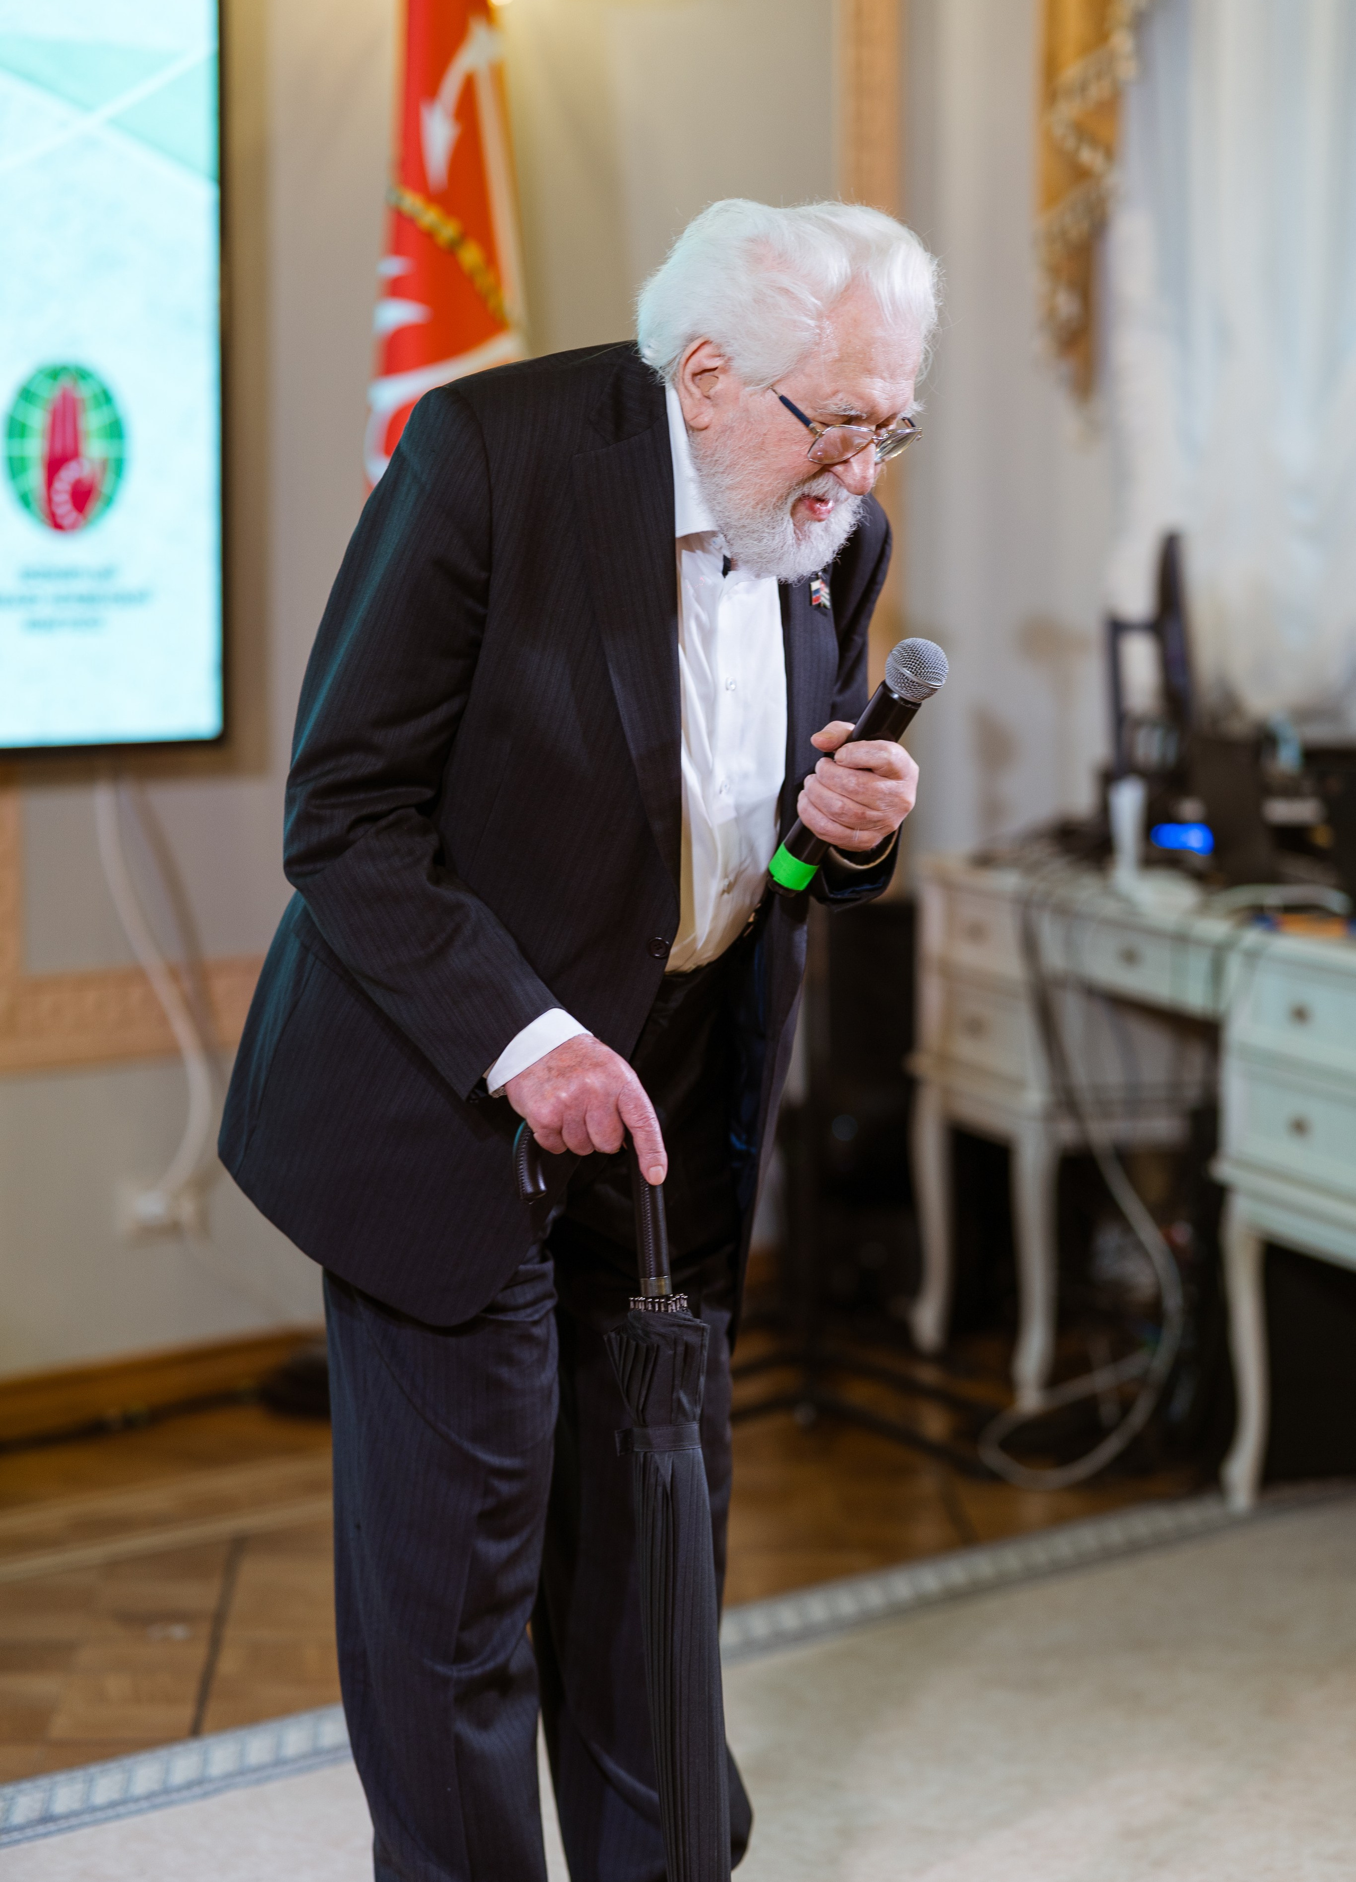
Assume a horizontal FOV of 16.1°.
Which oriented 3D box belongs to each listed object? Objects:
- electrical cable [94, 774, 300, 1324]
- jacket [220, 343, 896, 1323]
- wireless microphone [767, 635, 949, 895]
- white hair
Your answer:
[{"bbox_3d":[-0.692,0.154,6.902,0.090,0.790,0.370,5,7,44],"label":"electrical cable"},{"bbox_3d":[-0.103,-0.094,4.080,0.500,0.820,0.550,17,14,38],"label":"jacket"},{"bbox_3d":[0.149,-0.143,3.940,0.052,0.245,0.052,9,27,-50],"label":"wireless microphone"},{"bbox_3d":[0.089,-0.535,4.000,0.260,0.185,0.215,30,21,31],"label":"white hair"}]

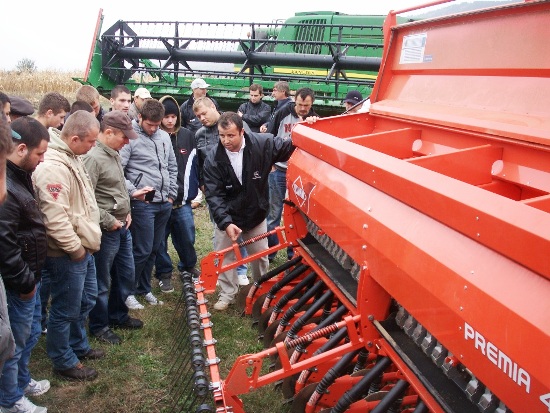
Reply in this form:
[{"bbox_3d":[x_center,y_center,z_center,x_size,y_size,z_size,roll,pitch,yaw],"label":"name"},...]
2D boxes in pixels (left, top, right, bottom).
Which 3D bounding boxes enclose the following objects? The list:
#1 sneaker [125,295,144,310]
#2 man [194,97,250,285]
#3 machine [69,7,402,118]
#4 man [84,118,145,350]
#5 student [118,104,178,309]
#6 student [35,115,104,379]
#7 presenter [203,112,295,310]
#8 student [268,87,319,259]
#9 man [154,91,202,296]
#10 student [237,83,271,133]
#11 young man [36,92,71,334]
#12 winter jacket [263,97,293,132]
[{"bbox_3d":[-1.213,0.794,5.040,0.105,0.110,0.290,-10,17,-35],"label":"sneaker"},{"bbox_3d":[-0.484,-0.100,5.323,0.540,1.710,0.480,5,15,19],"label":"man"},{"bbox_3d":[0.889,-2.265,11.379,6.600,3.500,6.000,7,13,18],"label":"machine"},{"bbox_3d":[-1.203,0.144,4.381,0.400,1.710,0.500,6,13,13],"label":"man"},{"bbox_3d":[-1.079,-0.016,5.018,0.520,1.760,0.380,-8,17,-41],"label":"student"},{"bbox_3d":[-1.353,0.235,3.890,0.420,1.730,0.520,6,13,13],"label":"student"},{"bbox_3d":[-0.195,0.049,4.886,0.750,1.630,0.640,4,15,17],"label":"presenter"},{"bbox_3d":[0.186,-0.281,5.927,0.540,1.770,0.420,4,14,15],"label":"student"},{"bbox_3d":[-0.880,-0.113,5.309,0.510,1.740,0.400,-5,15,-19],"label":"man"},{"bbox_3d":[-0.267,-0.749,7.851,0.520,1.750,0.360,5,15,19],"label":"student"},{"bbox_3d":[-1.672,0.080,4.400,0.380,1.780,0.500,3,12,2],"label":"young man"},{"bbox_3d":[0.057,-1.032,7.400,0.420,0.720,0.520,-1,13,-15],"label":"winter jacket"}]

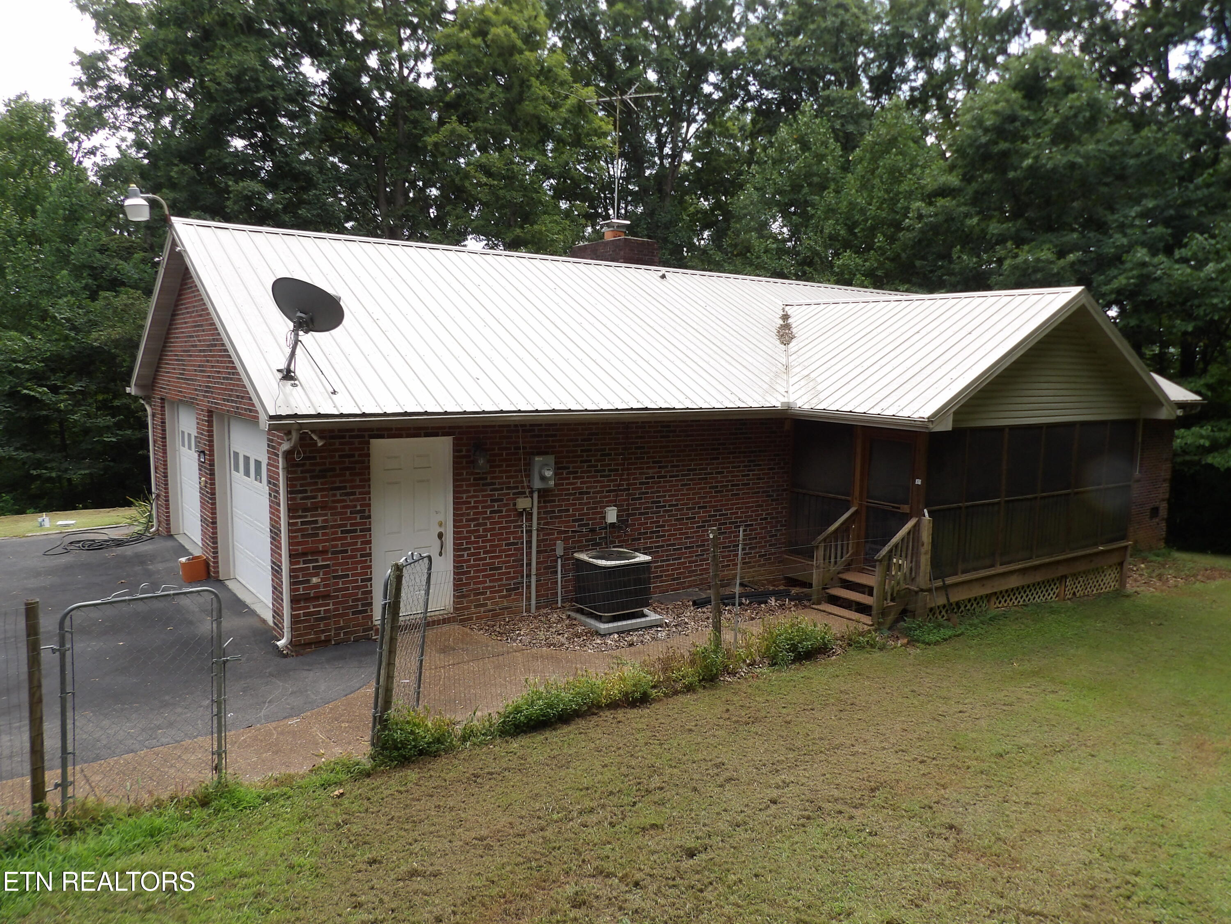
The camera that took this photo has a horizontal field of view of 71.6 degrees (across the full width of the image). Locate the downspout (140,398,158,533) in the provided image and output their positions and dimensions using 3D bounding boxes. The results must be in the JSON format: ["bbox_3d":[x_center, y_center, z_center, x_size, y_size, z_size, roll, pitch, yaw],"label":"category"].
[{"bbox_3d":[-8.745,0.032,15.998,0.153,2.523,0.521,-4,8,-36],"label":"downspout"}]

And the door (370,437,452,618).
[{"bbox_3d":[-2.313,0.748,9.690,0.974,2.061,0.117,-4,8,-36],"label":"door"}]

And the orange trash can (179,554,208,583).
[{"bbox_3d":[-5.931,1.510,12.008,0.345,0.300,0.250,-8,11,-36],"label":"orange trash can"}]

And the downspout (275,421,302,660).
[{"bbox_3d":[-3.307,0.808,8.599,0.180,2.398,0.485,-4,8,-36],"label":"downspout"}]

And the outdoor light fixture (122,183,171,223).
[{"bbox_3d":[-6.362,-3.503,11.596,0.539,0.489,0.296,-4,8,-36],"label":"outdoor light fixture"}]

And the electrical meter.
[{"bbox_3d":[-0.866,0.123,10.473,0.292,0.392,0.198,-4,8,-36],"label":"electrical meter"}]

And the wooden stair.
[{"bbox_3d":[3.385,1.911,11.840,0.790,0.449,1.060,-4,8,-36],"label":"wooden stair"}]

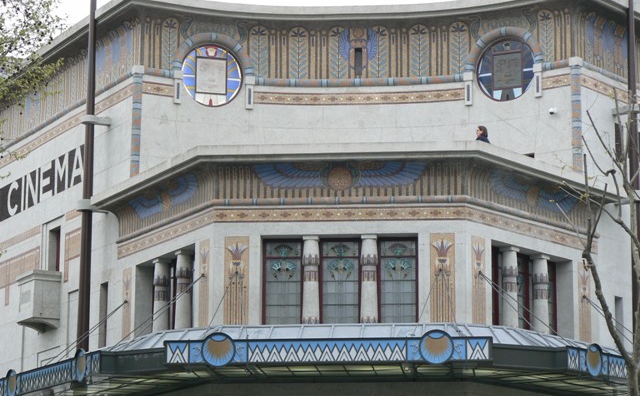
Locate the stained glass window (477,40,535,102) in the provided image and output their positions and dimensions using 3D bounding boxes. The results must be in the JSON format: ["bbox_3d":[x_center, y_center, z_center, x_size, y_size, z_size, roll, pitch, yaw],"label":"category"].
[{"bbox_3d":[4.378,-3.033,49.743,1.480,1.480,0.200,-6,-12,26],"label":"stained glass window"}]

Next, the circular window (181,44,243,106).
[{"bbox_3d":[-2.593,-2.927,50.363,1.500,1.500,0.200,4,-12,-18],"label":"circular window"}]

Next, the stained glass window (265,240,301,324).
[{"bbox_3d":[-0.773,1.826,44.607,0.881,1.877,0.200,-1,-11,4],"label":"stained glass window"}]

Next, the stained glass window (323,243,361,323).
[{"bbox_3d":[0.450,1.822,44.512,0.860,1.873,0.200,-1,-11,4],"label":"stained glass window"}]

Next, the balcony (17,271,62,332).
[{"bbox_3d":[-7.048,2.603,52.660,0.746,1.392,1.234,6,-13,-27],"label":"balcony"}]

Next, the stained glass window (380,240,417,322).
[{"bbox_3d":[1.659,1.818,44.418,0.836,1.869,0.200,-1,-11,4],"label":"stained glass window"}]

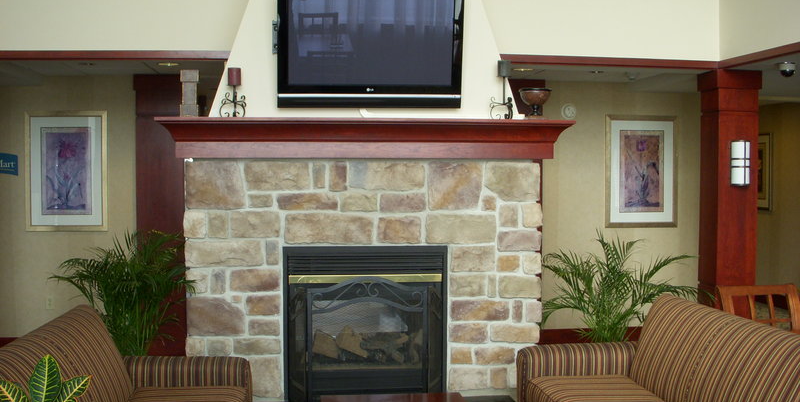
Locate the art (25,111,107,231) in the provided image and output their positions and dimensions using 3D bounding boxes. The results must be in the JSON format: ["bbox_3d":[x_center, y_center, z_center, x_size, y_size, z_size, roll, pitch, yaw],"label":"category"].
[{"bbox_3d":[-2.866,-0.251,7.537,0.679,1.025,0.045,0,2,-7],"label":"art"}]

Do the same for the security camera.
[{"bbox_3d":[2.832,-0.964,6.435,0.136,0.113,0.136,0,2,-7],"label":"security camera"}]

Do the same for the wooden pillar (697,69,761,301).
[{"bbox_3d":[2.645,0.176,7.097,0.355,2.420,0.355,0,2,-7],"label":"wooden pillar"}]

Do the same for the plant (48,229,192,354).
[{"bbox_3d":[-1.751,0.806,5.561,0.828,1.253,0.783,0,2,-7],"label":"plant"}]

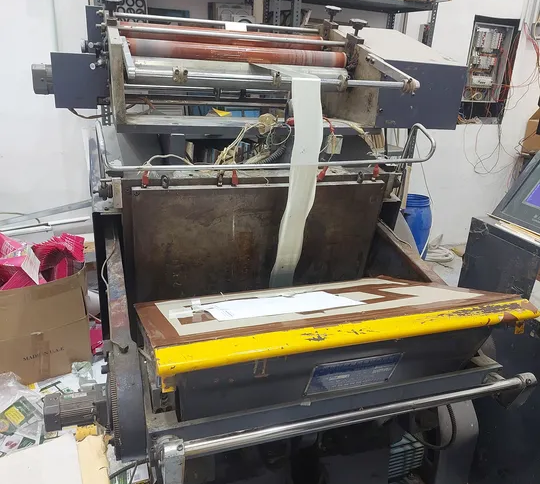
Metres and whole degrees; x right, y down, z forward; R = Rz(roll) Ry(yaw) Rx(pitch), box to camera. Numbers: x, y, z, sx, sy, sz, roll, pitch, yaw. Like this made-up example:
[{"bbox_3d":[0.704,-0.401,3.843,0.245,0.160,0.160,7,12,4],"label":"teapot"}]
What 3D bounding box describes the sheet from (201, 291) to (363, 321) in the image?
[{"bbox_3d":[0.018,0.134,1.040,0.300,0.012,0.220,-4,1,-20],"label":"sheet"}]

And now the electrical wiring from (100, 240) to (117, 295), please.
[{"bbox_3d":[-0.374,0.053,1.110,0.036,0.070,0.200,-4,19,-20],"label":"electrical wiring"}]

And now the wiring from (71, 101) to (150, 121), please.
[{"bbox_3d":[-0.429,-0.359,1.304,0.214,0.055,0.080,-4,19,-20],"label":"wiring"}]

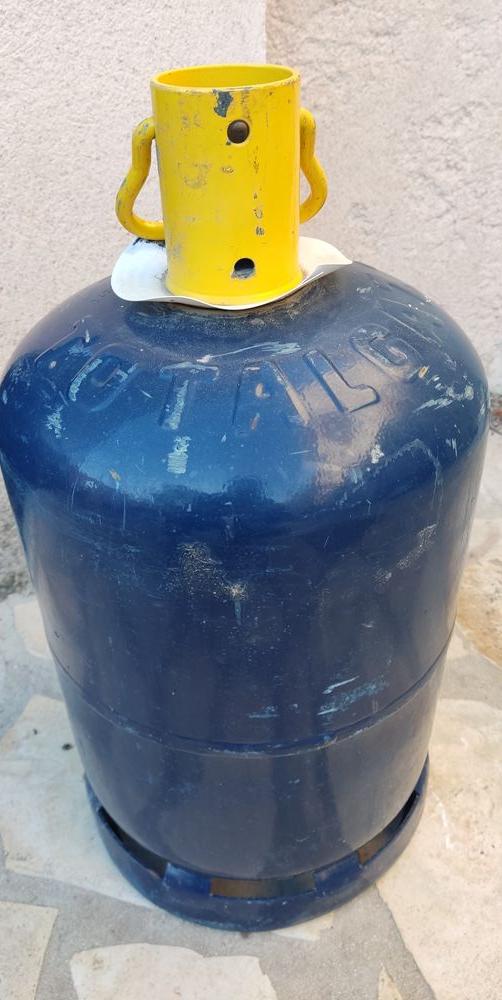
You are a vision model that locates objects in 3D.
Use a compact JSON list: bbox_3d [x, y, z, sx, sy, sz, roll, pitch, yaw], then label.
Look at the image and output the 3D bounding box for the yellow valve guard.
[{"bbox_3d":[-0.013,-0.164,0.375,0.113,0.098,0.077,-8,39,-8],"label":"yellow valve guard"}]

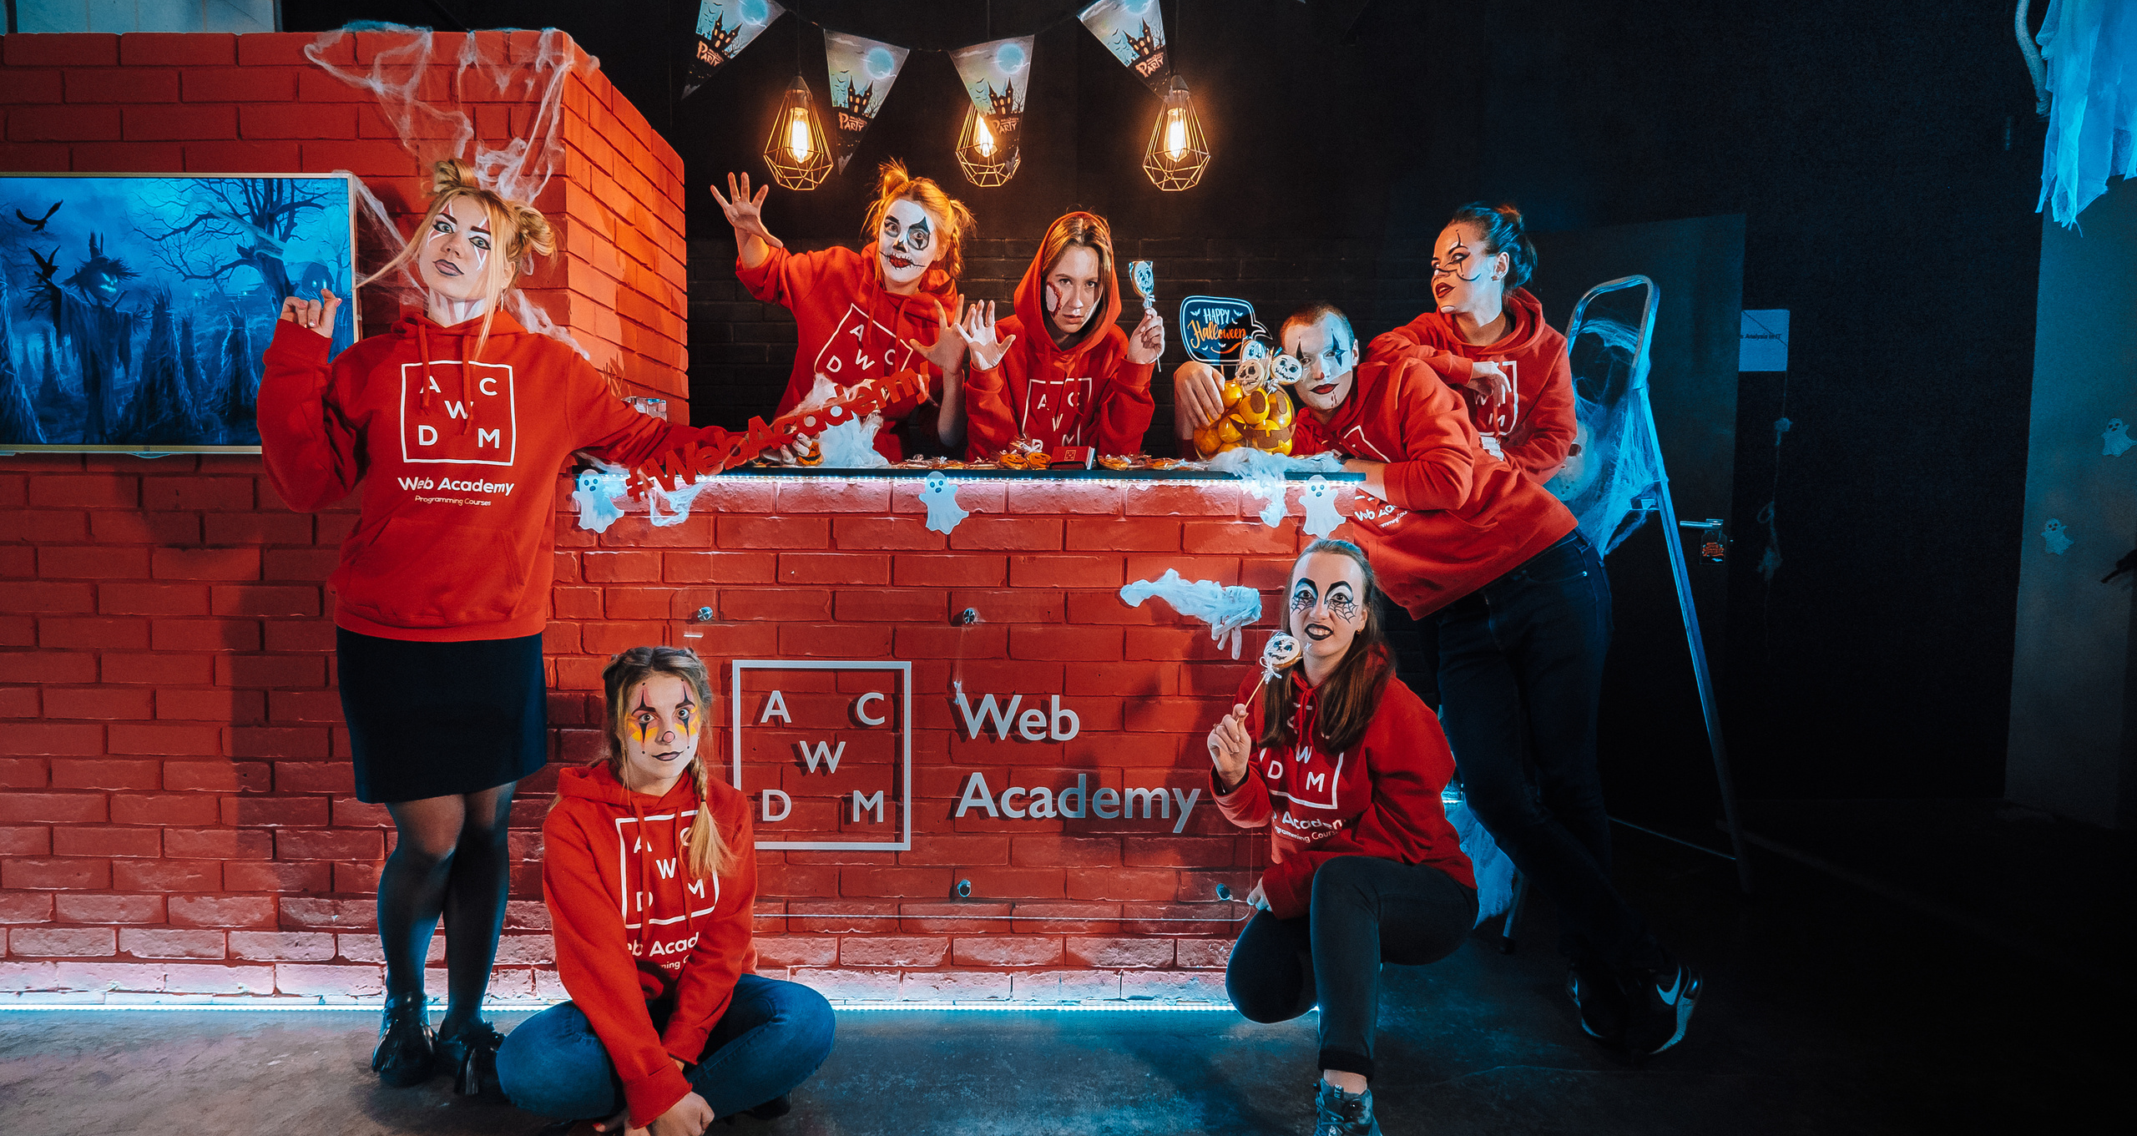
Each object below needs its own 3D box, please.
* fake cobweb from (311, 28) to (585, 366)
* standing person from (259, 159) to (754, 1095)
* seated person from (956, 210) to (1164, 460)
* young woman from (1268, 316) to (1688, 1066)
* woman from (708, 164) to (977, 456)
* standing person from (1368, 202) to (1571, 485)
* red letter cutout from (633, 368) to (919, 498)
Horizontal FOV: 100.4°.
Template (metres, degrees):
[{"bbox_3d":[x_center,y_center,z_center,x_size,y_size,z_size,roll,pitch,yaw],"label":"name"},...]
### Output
[{"bbox_3d":[-1.284,-0.795,1.853,0.557,0.724,0.180,0,3,0],"label":"fake cobweb"},{"bbox_3d":[-0.976,0.107,1.666,0.913,1.696,0.394,0,3,-3],"label":"standing person"},{"bbox_3d":[-0.017,0.054,2.205,0.500,1.749,0.440,0,3,0],"label":"seated person"},{"bbox_3d":[0.828,0.187,1.897,0.898,1.513,0.526,2,3,33],"label":"young woman"},{"bbox_3d":[-0.521,0.018,2.092,0.585,1.772,0.612,0,3,-7],"label":"woman"},{"bbox_3d":[0.995,0.058,2.101,0.460,1.754,0.554,2,3,37],"label":"standing person"},{"bbox_3d":[-0.585,-0.283,1.808,0.620,0.090,0.020,-27,13,-21],"label":"red letter cutout"}]

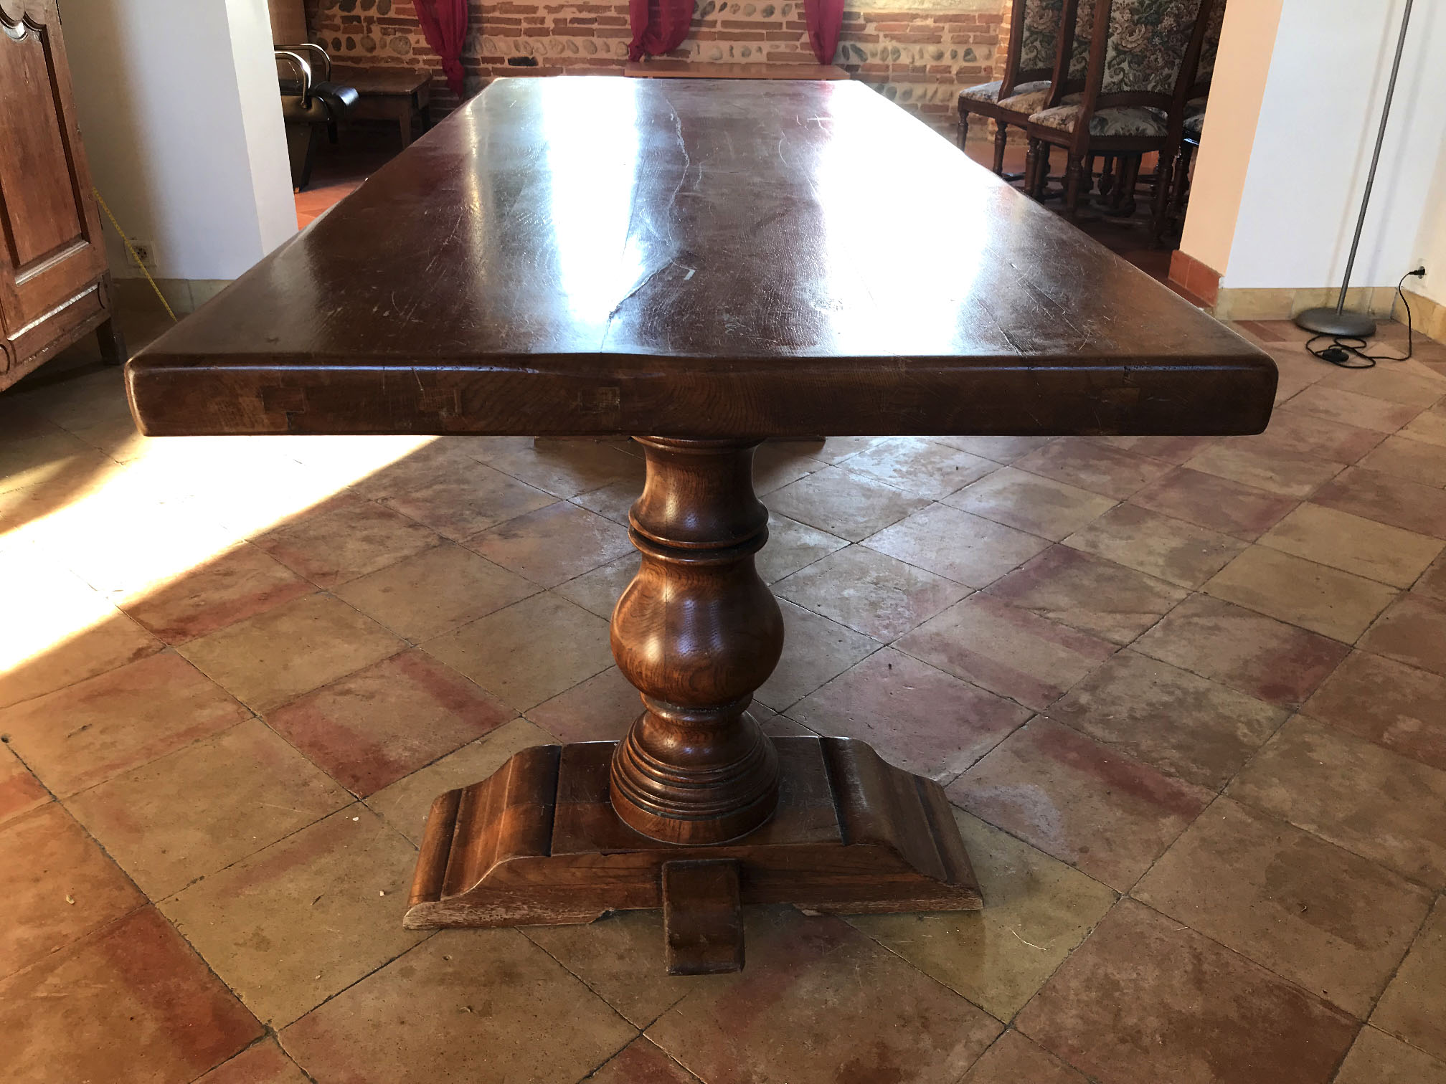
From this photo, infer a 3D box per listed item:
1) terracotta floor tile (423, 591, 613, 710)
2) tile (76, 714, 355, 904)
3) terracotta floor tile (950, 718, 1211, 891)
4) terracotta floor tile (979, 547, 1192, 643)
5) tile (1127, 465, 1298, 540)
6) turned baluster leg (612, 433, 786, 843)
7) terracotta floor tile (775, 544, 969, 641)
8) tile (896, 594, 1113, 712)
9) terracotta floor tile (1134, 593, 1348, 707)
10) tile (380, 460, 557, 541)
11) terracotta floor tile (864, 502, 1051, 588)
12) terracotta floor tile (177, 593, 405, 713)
[{"bbox_3d":[-0.334,0.196,2.093,0.301,0.020,0.293,23,34,38],"label":"terracotta floor tile"},{"bbox_3d":[-0.706,0.364,1.613,0.286,0.020,0.279,23,34,38],"label":"tile"},{"bbox_3d":[0.524,0.382,1.731,0.294,0.020,0.296,23,33,38],"label":"terracotta floor tile"},{"bbox_3d":[0.676,0.099,2.171,0.275,0.020,0.275,23,34,38],"label":"terracotta floor tile"},{"bbox_3d":[1.067,-0.079,2.548,0.275,0.020,0.275,23,34,38],"label":"tile"},{"bbox_3d":[-0.029,0.083,1.344,0.209,0.501,0.209,1,26,0],"label":"turned baluster leg"},{"bbox_3d":[0.276,0.097,2.159,0.275,0.020,0.275,23,34,38],"label":"terracotta floor tile"},{"bbox_3d":[0.482,0.187,1.996,0.284,0.020,0.278,23,34,39],"label":"tile"},{"bbox_3d":[0.883,0.186,2.000,0.275,0.020,0.275,23,34,38],"label":"terracotta floor tile"},{"bbox_3d":[-0.532,-0.080,2.489,0.275,0.020,0.275,23,34,38],"label":"tile"},{"bbox_3d":[0.470,0.011,2.353,0.283,0.020,0.280,23,34,38],"label":"terracotta floor tile"},{"bbox_3d":[-0.712,0.183,1.945,0.275,0.020,0.275,23,34,38],"label":"terracotta floor tile"}]

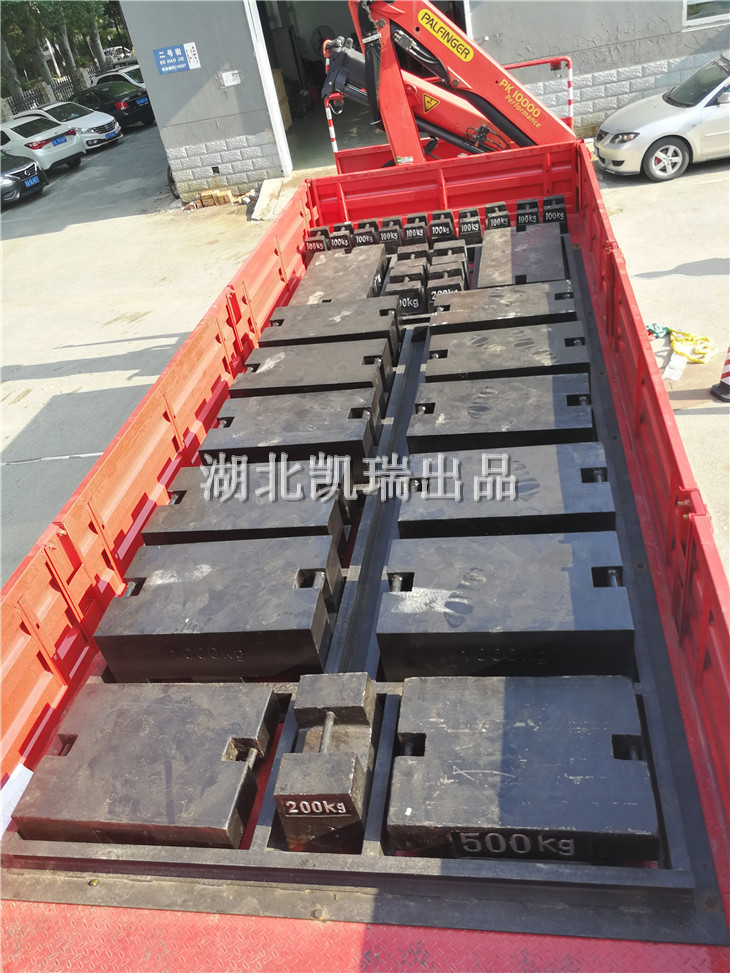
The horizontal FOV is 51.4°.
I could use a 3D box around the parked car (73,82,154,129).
[{"bbox_3d":[-8.936,-13.108,26.227,4.750,1.480,1.820,21,47,37],"label":"parked car"}]

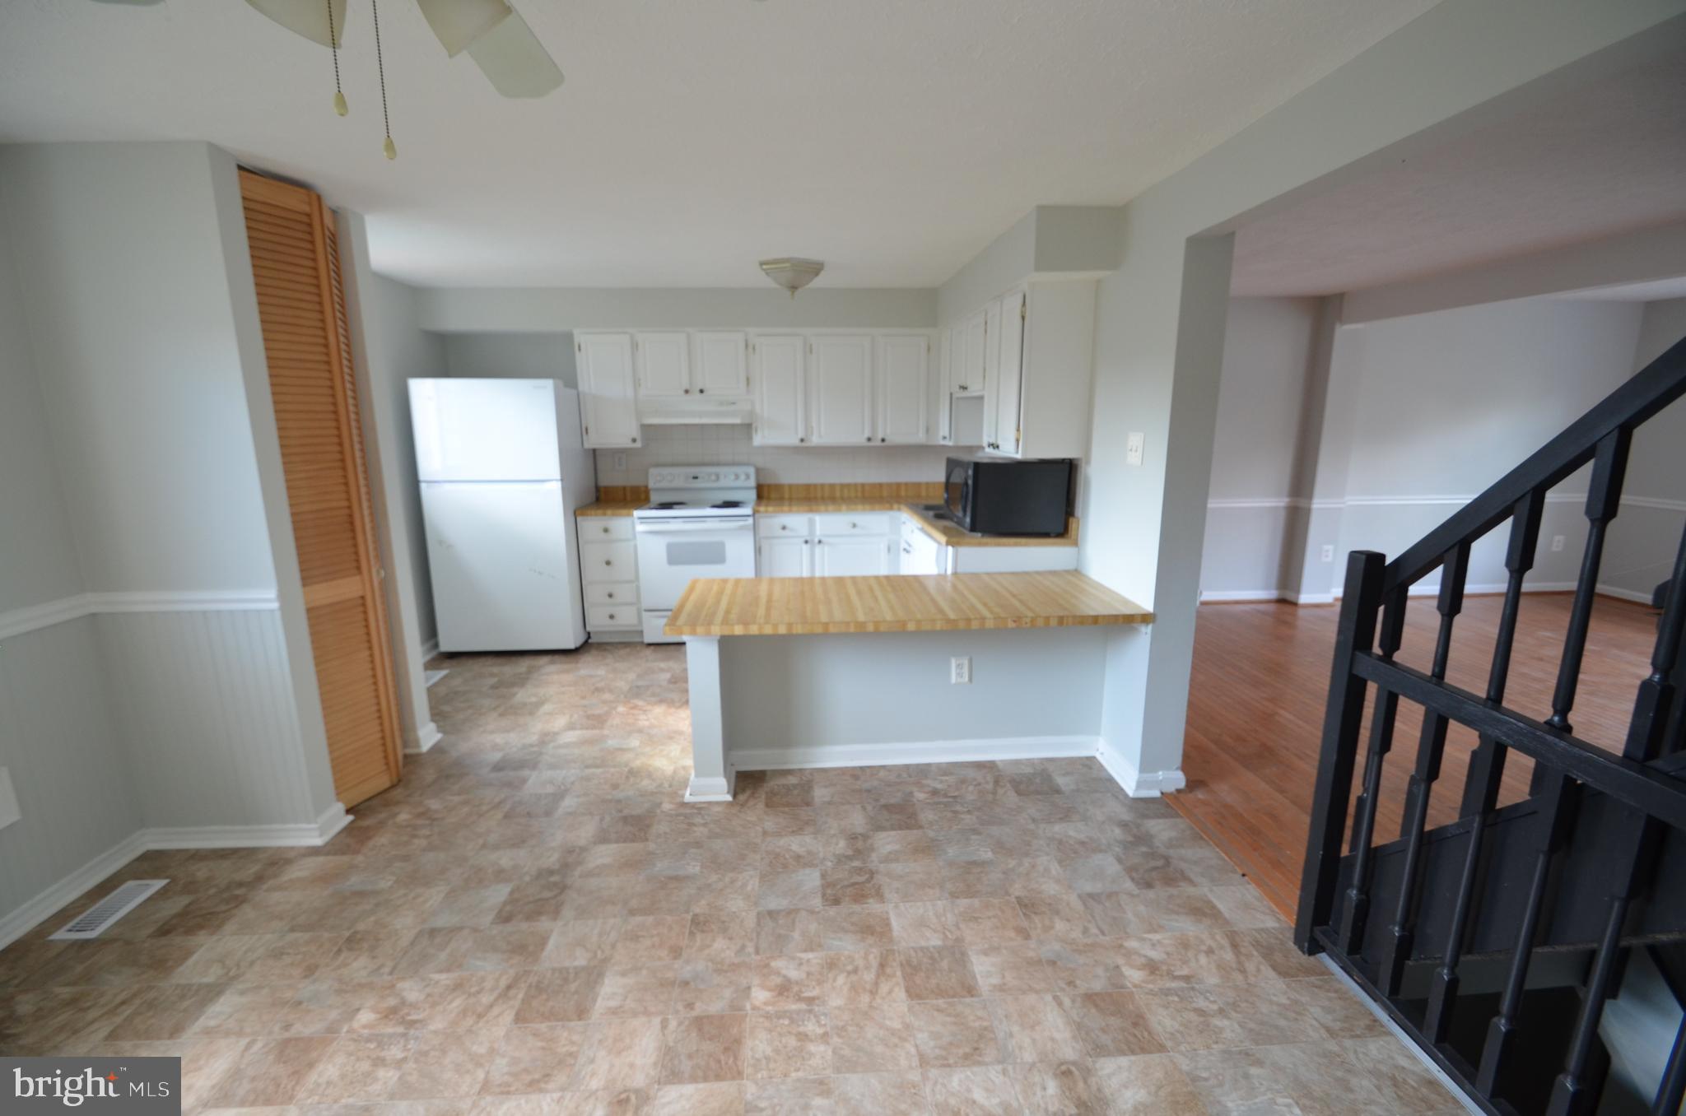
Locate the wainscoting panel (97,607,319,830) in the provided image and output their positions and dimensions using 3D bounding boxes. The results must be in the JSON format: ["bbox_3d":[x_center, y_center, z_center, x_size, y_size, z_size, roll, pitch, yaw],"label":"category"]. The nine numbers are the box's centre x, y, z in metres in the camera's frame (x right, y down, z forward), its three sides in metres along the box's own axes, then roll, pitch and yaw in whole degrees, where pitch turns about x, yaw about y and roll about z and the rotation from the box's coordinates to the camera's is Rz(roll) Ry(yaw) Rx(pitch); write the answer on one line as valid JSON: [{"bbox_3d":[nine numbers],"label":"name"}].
[{"bbox_3d":[-2.214,0.574,2.460,0.598,0.823,0.020,-1,11,-4],"label":"wainscoting panel"}]

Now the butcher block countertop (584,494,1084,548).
[{"bbox_3d":[-0.321,-0.245,4.285,2.769,0.041,1.947,-1,11,-4],"label":"butcher block countertop"}]

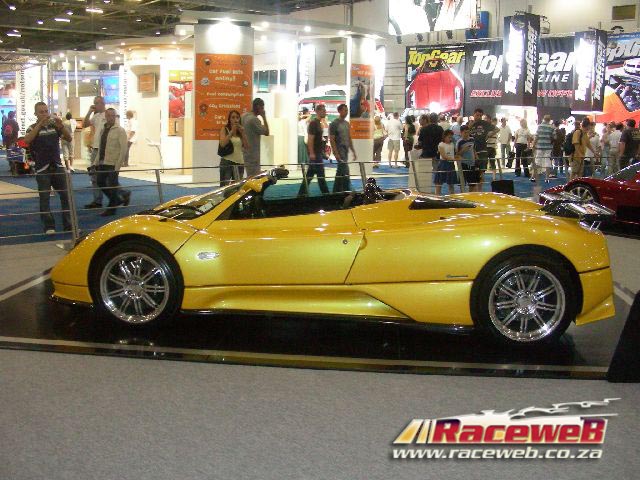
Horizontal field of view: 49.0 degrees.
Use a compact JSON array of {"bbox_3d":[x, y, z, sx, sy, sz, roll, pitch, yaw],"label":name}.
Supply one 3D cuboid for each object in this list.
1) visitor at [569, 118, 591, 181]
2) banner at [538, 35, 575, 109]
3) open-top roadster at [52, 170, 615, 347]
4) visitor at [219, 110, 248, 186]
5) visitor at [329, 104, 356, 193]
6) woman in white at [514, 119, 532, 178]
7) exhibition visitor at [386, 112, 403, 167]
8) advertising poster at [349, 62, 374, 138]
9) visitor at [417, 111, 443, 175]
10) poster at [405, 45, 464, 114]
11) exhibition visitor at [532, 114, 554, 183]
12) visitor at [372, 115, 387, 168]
[{"bbox_3d":[6.890,-2.405,18.654,0.500,1.720,0.480,1,10,0],"label":"visitor"},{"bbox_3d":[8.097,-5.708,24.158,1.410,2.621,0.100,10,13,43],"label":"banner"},{"bbox_3d":[0.005,-0.015,5.780,4.380,1.140,2.040,2,10,5],"label":"open-top roadster"},{"bbox_3d":[-1.448,-1.328,11.761,0.500,1.640,0.420,0,10,-8],"label":"visitor"},{"bbox_3d":[0.368,-1.282,11.501,0.450,1.790,0.500,8,13,36],"label":"visitor"},{"bbox_3d":[5.879,-2.698,20.397,0.500,1.630,0.320,2,10,6],"label":"woman in white"},{"bbox_3d":[2.524,-3.419,23.804,0.520,1.740,0.340,1,10,3],"label":"exhibition visitor"},{"bbox_3d":[1.181,-3.849,19.527,0.695,2.011,0.100,2,10,6],"label":"advertising poster"},{"bbox_3d":[2.202,-1.667,14.001,0.520,1.730,0.360,-2,11,-18],"label":"visitor"},{"bbox_3d":[4.423,-6.123,27.142,2.791,2.684,0.100,10,13,43],"label":"poster"},{"bbox_3d":[6.010,-2.478,18.893,0.540,1.730,0.380,2,10,6],"label":"exhibition visitor"},{"bbox_3d":[1.936,-3.196,22.858,0.500,1.680,0.400,5,10,20],"label":"visitor"}]

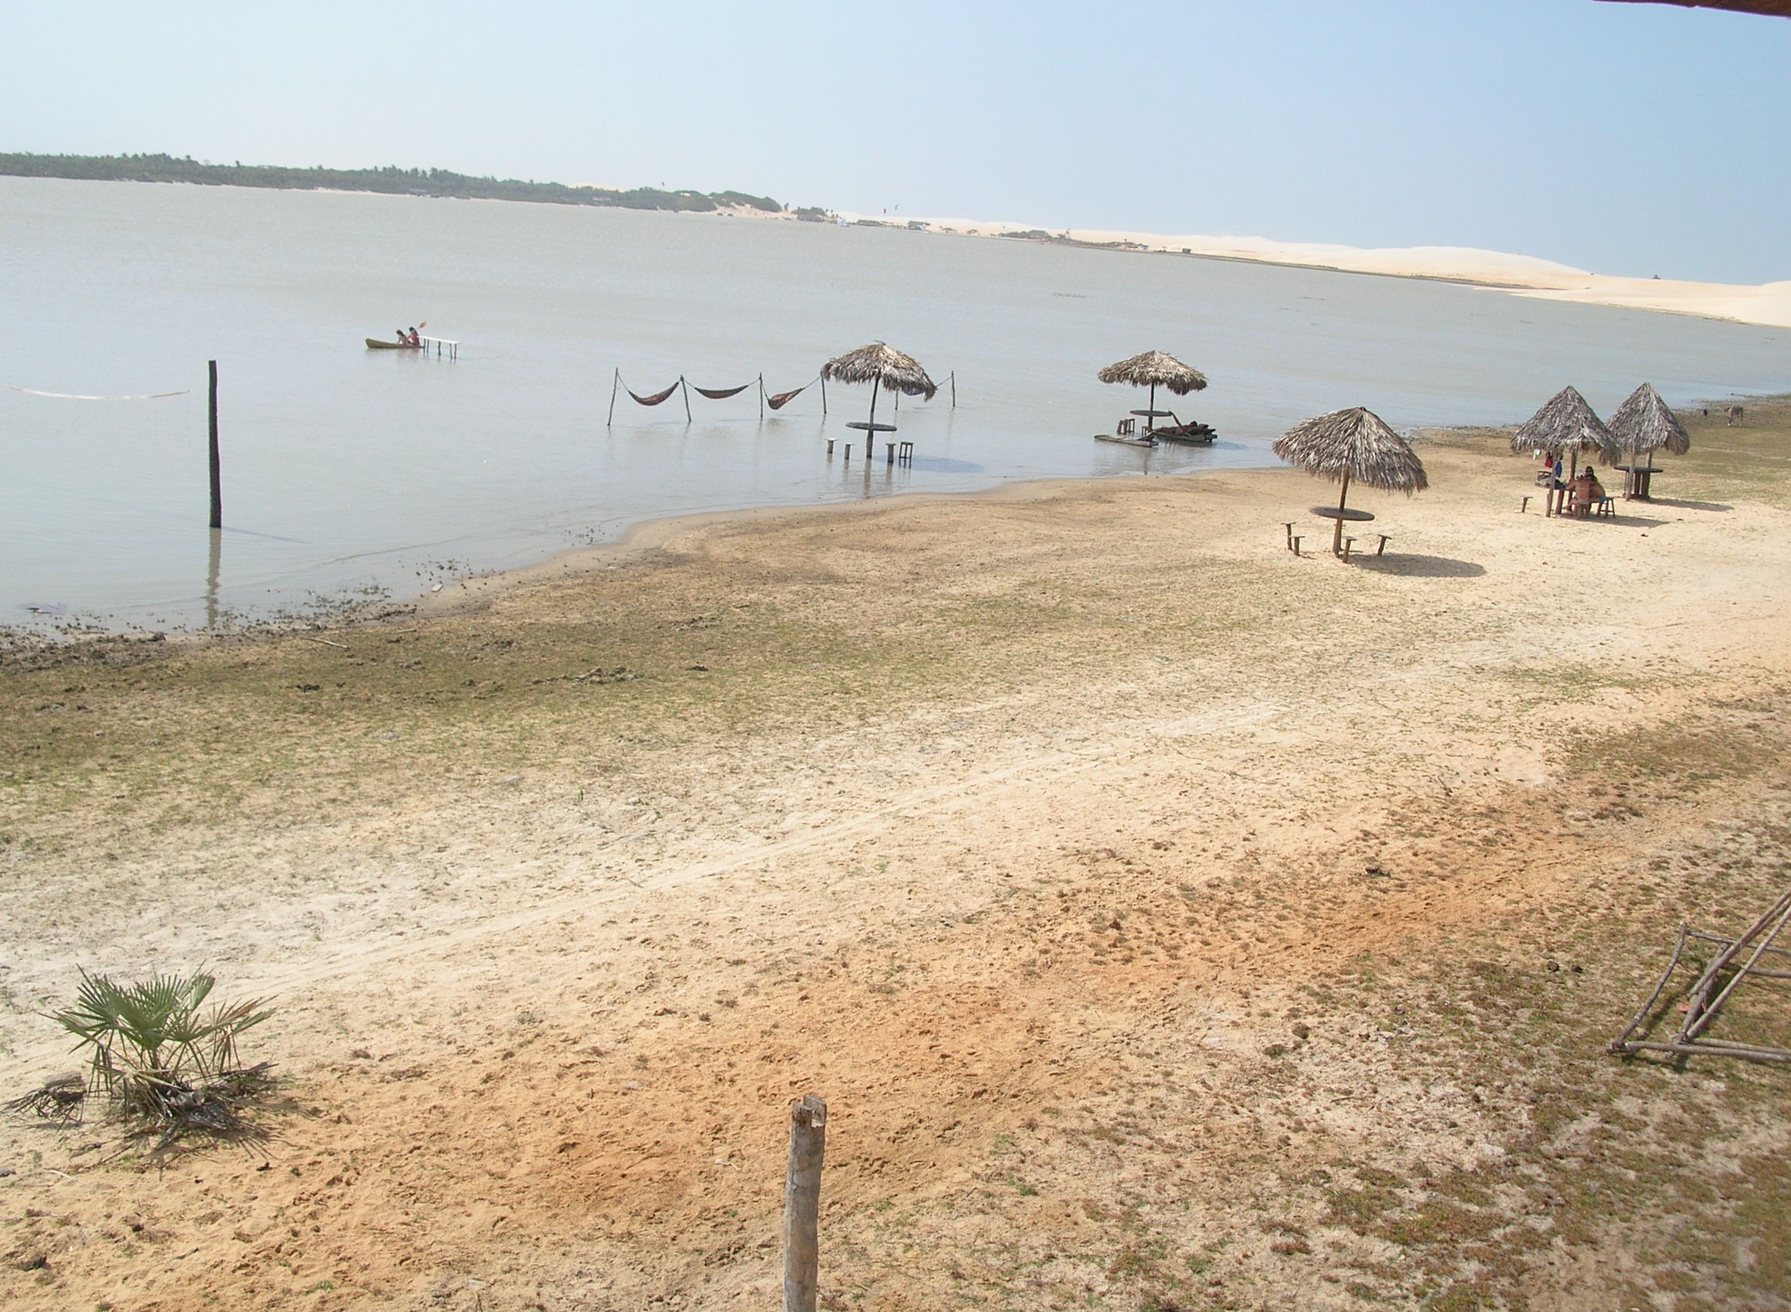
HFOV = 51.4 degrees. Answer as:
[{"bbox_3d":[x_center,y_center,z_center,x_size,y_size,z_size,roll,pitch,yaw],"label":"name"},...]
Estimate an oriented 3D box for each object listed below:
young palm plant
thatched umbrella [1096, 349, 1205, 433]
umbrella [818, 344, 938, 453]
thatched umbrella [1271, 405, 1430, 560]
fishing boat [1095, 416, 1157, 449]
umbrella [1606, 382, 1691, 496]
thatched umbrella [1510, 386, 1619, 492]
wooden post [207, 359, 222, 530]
[{"bbox_3d":[-4.251,2.216,10.716,1.150,0.762,1.000,-1,14,-22],"label":"young palm plant"},{"bbox_3d":[7.832,-7.904,56.167,3.280,2.575,3.280,6,13,7],"label":"thatched umbrella"},{"bbox_3d":[-0.530,-6.269,46.028,2.893,2.932,2.893,4,13,-1],"label":"umbrella"},{"bbox_3d":[8.468,-3.207,34.469,2.825,2.768,2.825,7,14,13],"label":"thatched umbrella"},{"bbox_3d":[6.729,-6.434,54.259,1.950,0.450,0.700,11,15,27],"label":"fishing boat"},{"bbox_3d":[19.038,-5.418,47.011,2.017,2.923,2.017,9,14,21],"label":"umbrella"},{"bbox_3d":[15.540,-4.735,42.968,2.332,2.983,2.332,9,14,19],"label":"thatched umbrella"},{"bbox_3d":[-11.429,-3.523,31.227,0.160,2.837,0.160,-1,14,-20],"label":"wooden post"}]

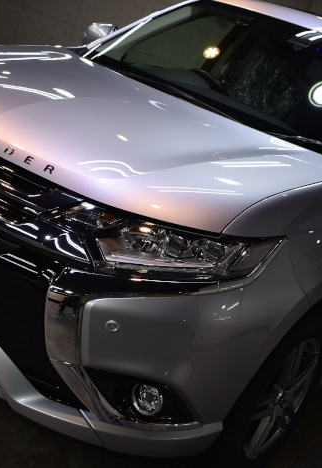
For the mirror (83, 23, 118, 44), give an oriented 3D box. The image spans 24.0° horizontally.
[{"bbox_3d":[-0.364,-0.985,3.824,0.230,0.180,0.180,28,18,29],"label":"mirror"}]

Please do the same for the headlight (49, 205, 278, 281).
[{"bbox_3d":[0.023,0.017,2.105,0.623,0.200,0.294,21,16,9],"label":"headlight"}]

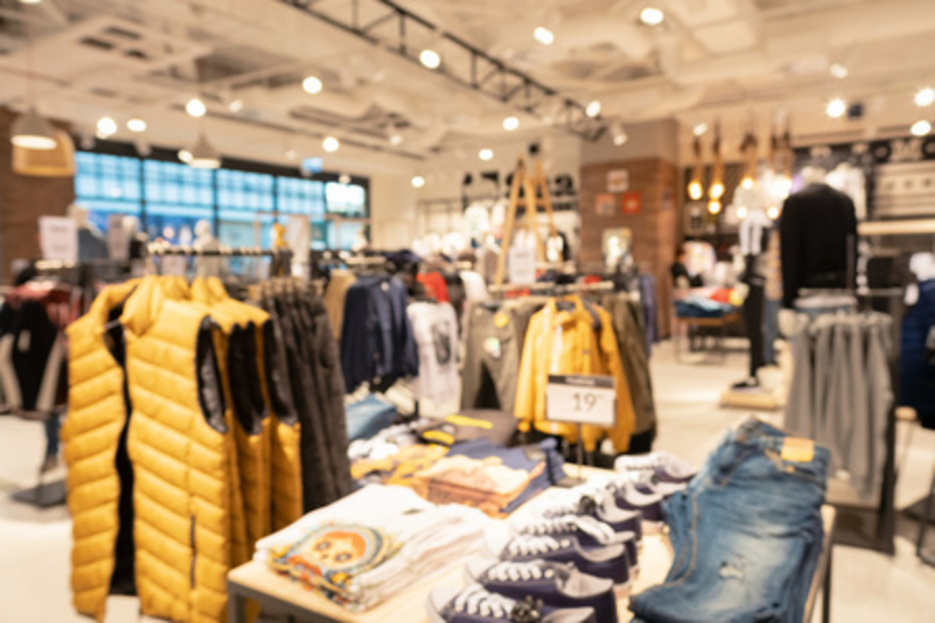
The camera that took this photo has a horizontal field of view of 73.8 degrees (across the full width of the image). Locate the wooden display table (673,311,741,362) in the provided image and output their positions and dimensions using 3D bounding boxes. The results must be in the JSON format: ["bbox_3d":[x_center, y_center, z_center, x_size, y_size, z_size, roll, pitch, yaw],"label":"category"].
[{"bbox_3d":[3.485,0.321,8.918,0.620,0.600,1.150,3,6,34],"label":"wooden display table"}]

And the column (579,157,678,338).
[{"bbox_3d":[2.966,-1.101,11.371,1.360,3.030,1.200,3,6,34],"label":"column"}]

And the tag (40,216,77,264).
[{"bbox_3d":[-2.428,-0.427,3.700,0.015,0.270,0.200,3,6,34],"label":"tag"}]

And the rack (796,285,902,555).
[{"bbox_3d":[1.918,0.492,3.199,0.500,1.280,0.420,3,6,34],"label":"rack"}]

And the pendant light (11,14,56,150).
[{"bbox_3d":[-4.318,-2.278,6.200,0.340,1.240,0.340,3,6,34],"label":"pendant light"}]

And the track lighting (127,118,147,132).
[{"bbox_3d":[-4.515,-2.537,8.500,0.190,0.170,0.190,3,6,34],"label":"track lighting"}]

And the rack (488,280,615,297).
[{"bbox_3d":[0.437,0.518,3.155,0.750,1.290,0.600,3,6,34],"label":"rack"}]

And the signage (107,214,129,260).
[{"bbox_3d":[-2.078,-0.439,3.700,0.200,0.270,0.015,3,6,34],"label":"signage"}]

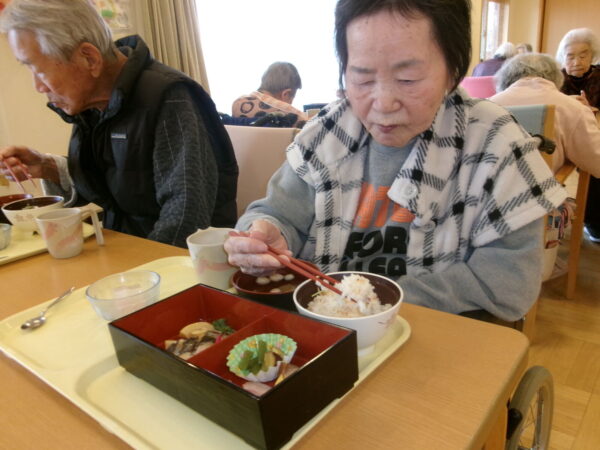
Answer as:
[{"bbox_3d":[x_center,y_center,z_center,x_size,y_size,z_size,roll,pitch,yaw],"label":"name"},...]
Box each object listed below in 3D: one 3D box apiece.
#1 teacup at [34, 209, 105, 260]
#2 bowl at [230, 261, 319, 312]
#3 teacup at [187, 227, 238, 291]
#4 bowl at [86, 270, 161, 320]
[{"bbox_3d":[-0.479,0.017,1.025,0.121,0.089,0.083,-10,16,-15],"label":"teacup"},{"bbox_3d":[-0.028,0.094,0.638,0.118,0.059,0.118,-5,16,1],"label":"bowl"},{"bbox_3d":[-0.123,0.054,0.767,0.112,0.083,0.079,-17,20,-35],"label":"teacup"},{"bbox_3d":[-0.251,0.106,0.704,0.103,0.042,0.103,-5,16,1],"label":"bowl"}]

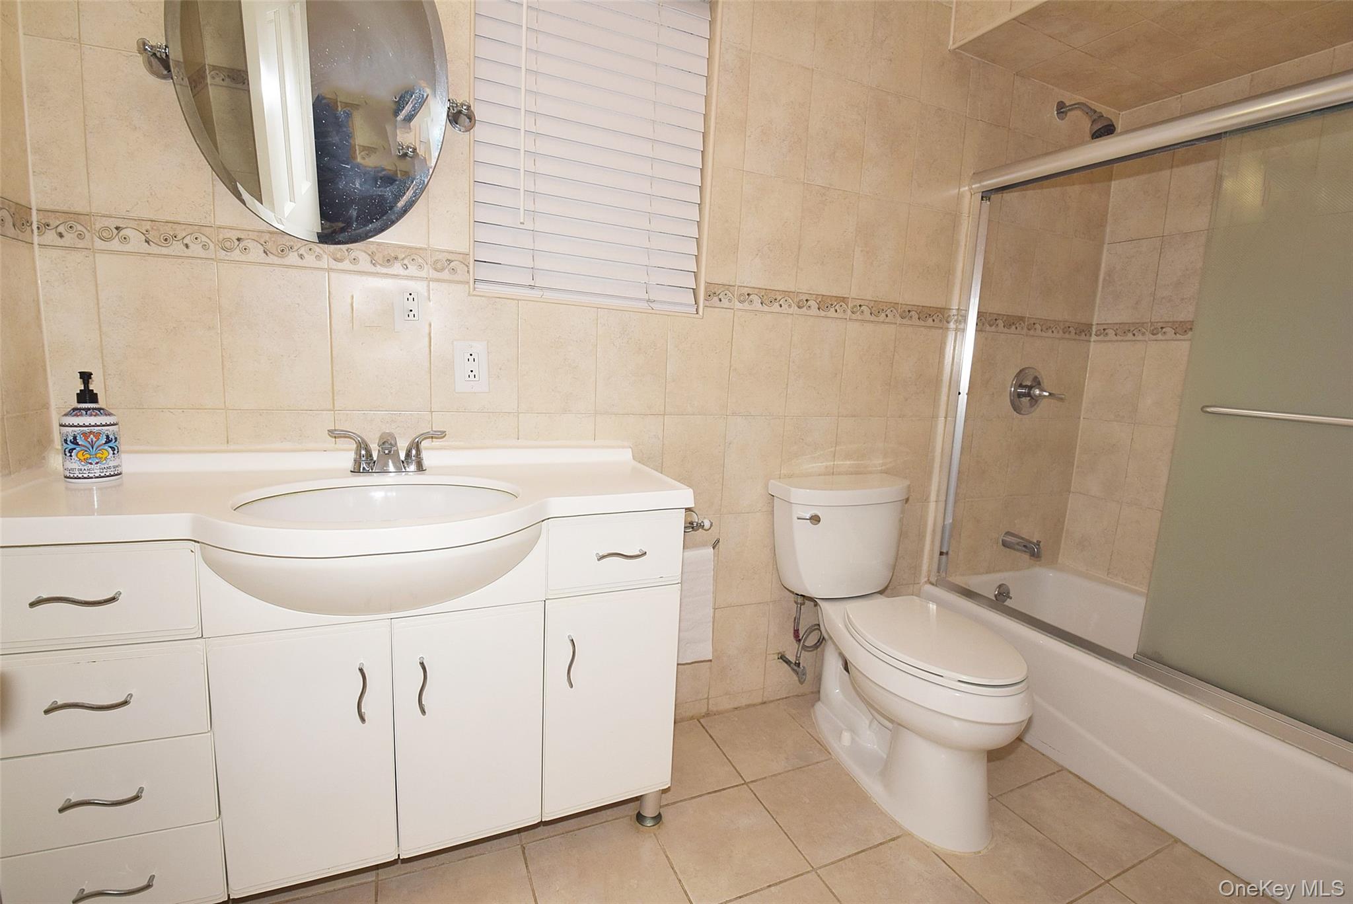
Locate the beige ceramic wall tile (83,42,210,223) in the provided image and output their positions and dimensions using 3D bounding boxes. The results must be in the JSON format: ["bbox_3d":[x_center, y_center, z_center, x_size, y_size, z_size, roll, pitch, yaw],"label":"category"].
[{"bbox_3d":[-1.042,-0.615,1.117,0.200,0.303,0.010,-1,9,-22],"label":"beige ceramic wall tile"}]

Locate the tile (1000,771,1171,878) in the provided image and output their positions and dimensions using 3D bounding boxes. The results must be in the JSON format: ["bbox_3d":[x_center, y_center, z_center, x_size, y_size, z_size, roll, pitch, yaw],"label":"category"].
[{"bbox_3d":[1.062,0.964,1.478,0.299,0.010,0.286,-1,10,-25],"label":"tile"}]

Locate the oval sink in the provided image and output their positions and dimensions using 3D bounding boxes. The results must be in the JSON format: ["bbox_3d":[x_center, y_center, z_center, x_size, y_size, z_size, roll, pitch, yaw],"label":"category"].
[{"bbox_3d":[-0.527,0.164,1.040,0.465,0.150,0.315,-1,9,-22],"label":"oval sink"}]

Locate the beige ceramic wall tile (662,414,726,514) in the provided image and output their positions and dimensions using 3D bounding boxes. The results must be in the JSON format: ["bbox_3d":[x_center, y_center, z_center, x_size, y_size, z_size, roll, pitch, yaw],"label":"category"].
[{"bbox_3d":[0.050,0.044,1.683,0.202,0.307,0.010,-1,9,-22],"label":"beige ceramic wall tile"}]

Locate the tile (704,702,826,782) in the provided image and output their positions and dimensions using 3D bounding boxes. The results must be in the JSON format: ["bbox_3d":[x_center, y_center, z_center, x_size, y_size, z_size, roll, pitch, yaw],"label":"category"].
[{"bbox_3d":[0.264,0.883,1.732,0.300,0.010,0.300,-1,9,-22],"label":"tile"}]

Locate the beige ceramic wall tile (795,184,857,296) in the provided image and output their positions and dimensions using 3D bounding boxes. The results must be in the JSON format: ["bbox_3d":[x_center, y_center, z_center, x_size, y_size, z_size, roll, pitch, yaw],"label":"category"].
[{"bbox_3d":[0.468,-0.650,1.747,0.200,0.305,0.010,-1,9,-21],"label":"beige ceramic wall tile"}]

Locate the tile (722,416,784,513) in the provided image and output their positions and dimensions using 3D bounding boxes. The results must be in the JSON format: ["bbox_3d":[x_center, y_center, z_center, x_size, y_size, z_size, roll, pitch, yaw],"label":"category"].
[{"bbox_3d":[0.241,0.041,1.776,0.201,0.304,0.010,-1,9,-21],"label":"tile"}]

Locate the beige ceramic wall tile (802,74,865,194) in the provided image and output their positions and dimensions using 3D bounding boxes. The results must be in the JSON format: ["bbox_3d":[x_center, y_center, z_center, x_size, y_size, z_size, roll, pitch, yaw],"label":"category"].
[{"bbox_3d":[0.479,-0.948,1.688,0.202,0.307,0.010,-1,9,-22],"label":"beige ceramic wall tile"}]

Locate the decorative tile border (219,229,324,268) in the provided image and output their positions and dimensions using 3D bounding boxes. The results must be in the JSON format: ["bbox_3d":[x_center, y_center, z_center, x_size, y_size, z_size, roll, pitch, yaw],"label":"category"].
[{"bbox_3d":[-0.889,-0.445,1.247,0.202,0.068,0.010,-1,9,-21],"label":"decorative tile border"}]

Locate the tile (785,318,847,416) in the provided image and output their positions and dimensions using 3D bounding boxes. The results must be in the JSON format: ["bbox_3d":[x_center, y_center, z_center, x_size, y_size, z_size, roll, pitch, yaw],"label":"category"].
[{"bbox_3d":[0.442,-0.267,1.789,0.202,0.307,0.010,-1,9,-22],"label":"tile"}]

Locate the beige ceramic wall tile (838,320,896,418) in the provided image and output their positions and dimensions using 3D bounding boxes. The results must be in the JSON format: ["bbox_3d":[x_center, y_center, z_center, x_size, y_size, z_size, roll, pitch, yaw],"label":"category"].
[{"bbox_3d":[0.629,-0.270,1.856,0.202,0.307,0.010,-1,10,-22],"label":"beige ceramic wall tile"}]

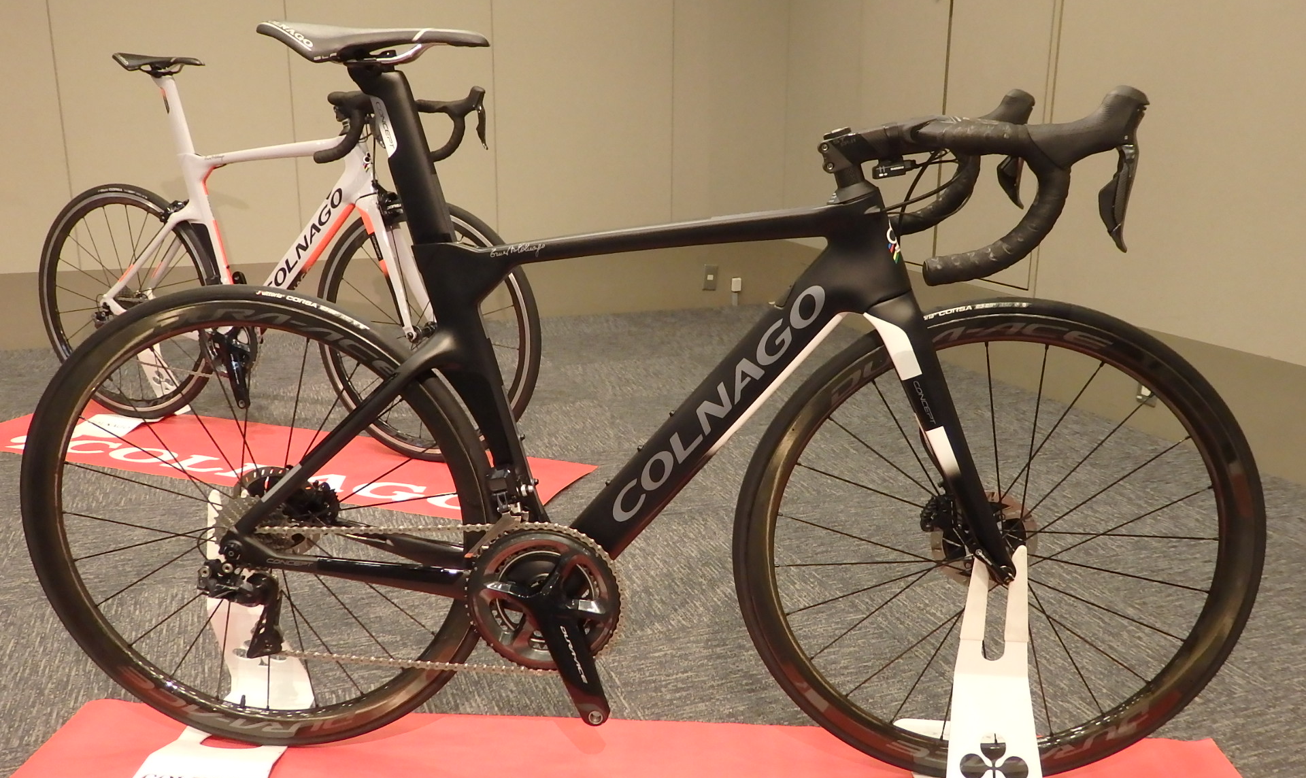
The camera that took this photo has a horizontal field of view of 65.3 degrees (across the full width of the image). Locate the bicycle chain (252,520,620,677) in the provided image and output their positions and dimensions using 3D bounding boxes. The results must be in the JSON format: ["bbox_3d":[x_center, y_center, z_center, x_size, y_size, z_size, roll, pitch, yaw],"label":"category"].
[{"bbox_3d":[-0.297,0.276,1.341,0.515,0.228,0.022,1,14,4],"label":"bicycle chain"}]

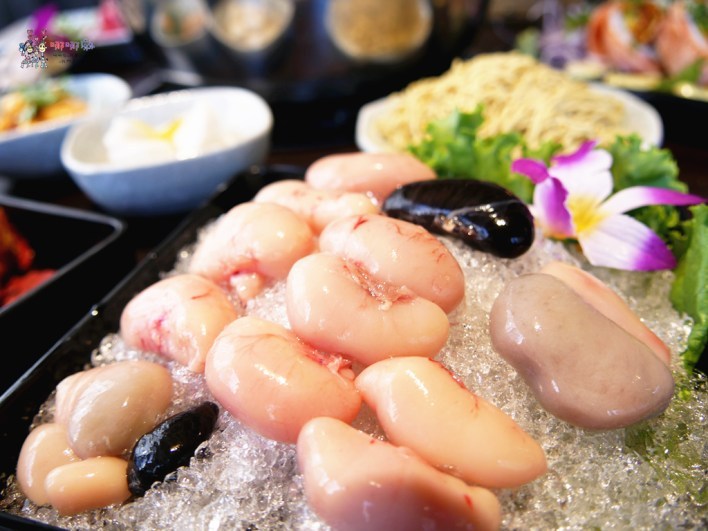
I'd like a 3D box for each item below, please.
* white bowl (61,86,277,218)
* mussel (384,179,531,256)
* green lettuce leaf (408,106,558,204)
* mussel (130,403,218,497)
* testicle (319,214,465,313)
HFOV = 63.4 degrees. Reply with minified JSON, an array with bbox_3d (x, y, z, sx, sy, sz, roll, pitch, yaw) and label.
[{"bbox_3d":[-0.101,-0.060,0.326,0.112,0.045,0.110,-16,37,-21],"label":"white bowl"},{"bbox_3d":[0.038,-0.017,0.209,0.056,0.024,0.027,16,37,23],"label":"mussel"},{"bbox_3d":[0.051,-0.044,0.227,0.062,0.044,0.038,-1,34,0],"label":"green lettuce leaf"},{"bbox_3d":[-0.047,0.048,0.149,0.017,0.016,0.033,17,38,24],"label":"mussel"},{"bbox_3d":[0.012,0.000,0.190,0.052,0.031,0.033,19,39,27],"label":"testicle"}]

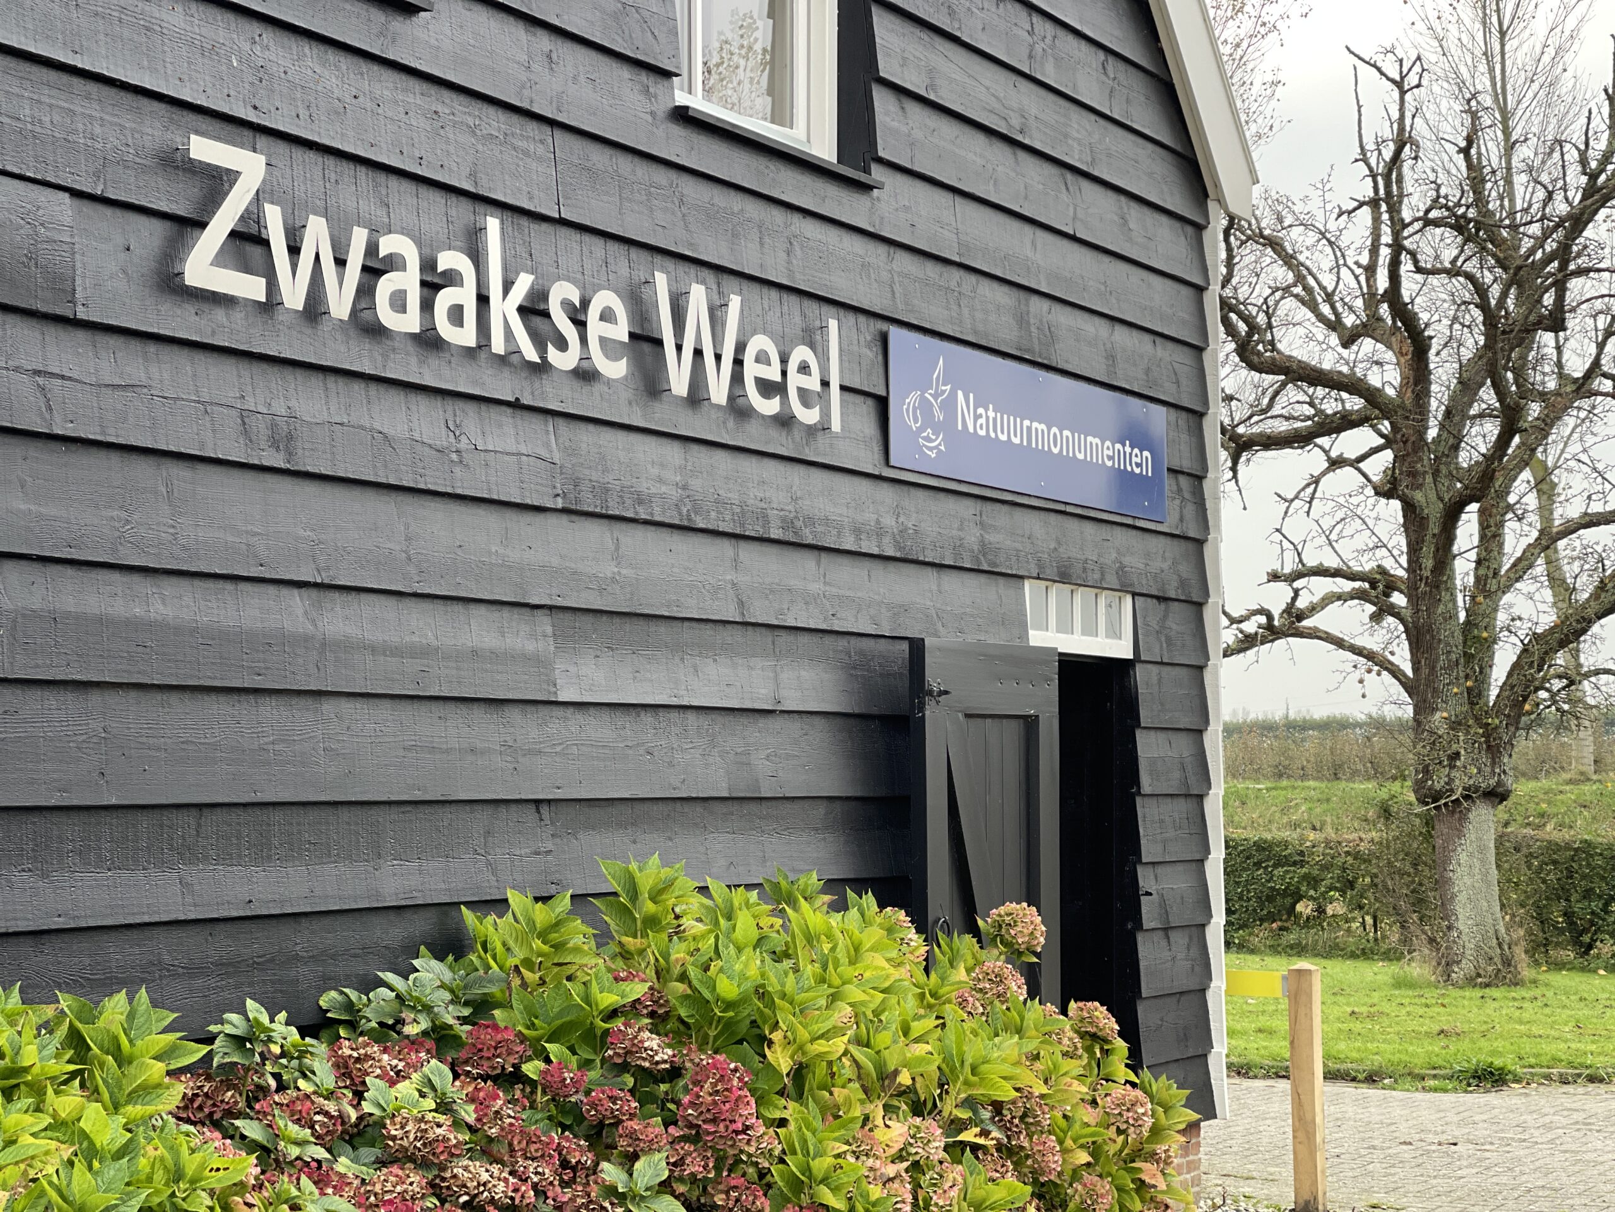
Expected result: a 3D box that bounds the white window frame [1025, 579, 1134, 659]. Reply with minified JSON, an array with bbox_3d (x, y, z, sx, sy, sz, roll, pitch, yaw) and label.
[{"bbox_3d":[0.922,0.042,10.447,0.080,0.253,0.953,-2,-4,28],"label":"white window frame"}]

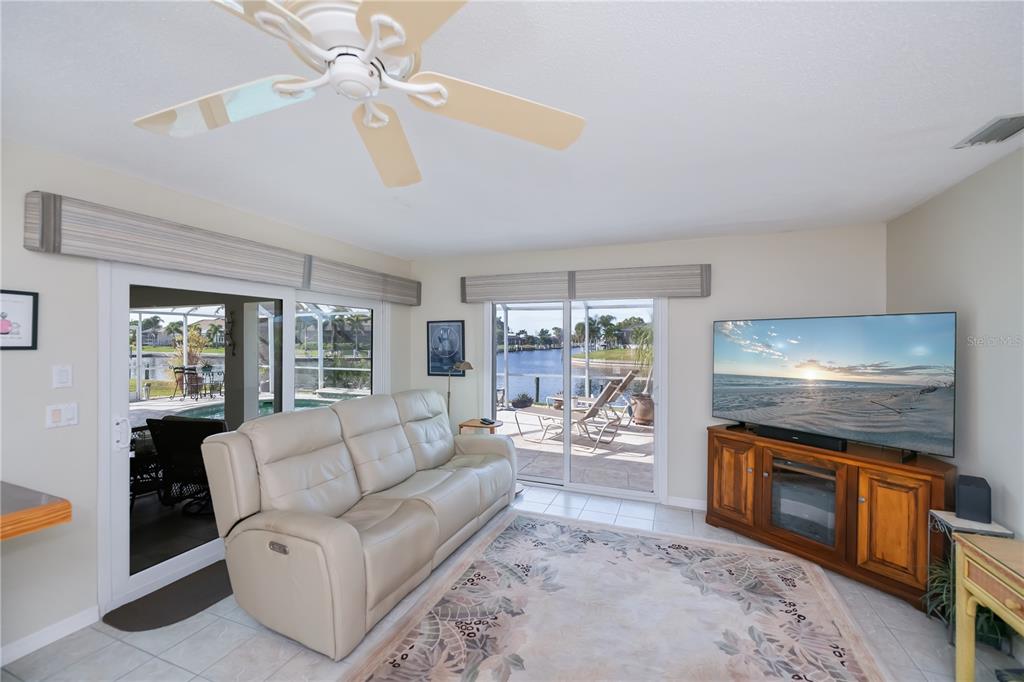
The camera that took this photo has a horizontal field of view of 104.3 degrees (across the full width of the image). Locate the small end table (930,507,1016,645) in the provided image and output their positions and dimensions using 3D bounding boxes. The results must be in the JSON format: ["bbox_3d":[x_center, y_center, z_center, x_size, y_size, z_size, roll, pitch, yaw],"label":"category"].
[{"bbox_3d":[2.380,1.242,2.079,0.230,0.595,0.230,1,0,21],"label":"small end table"}]

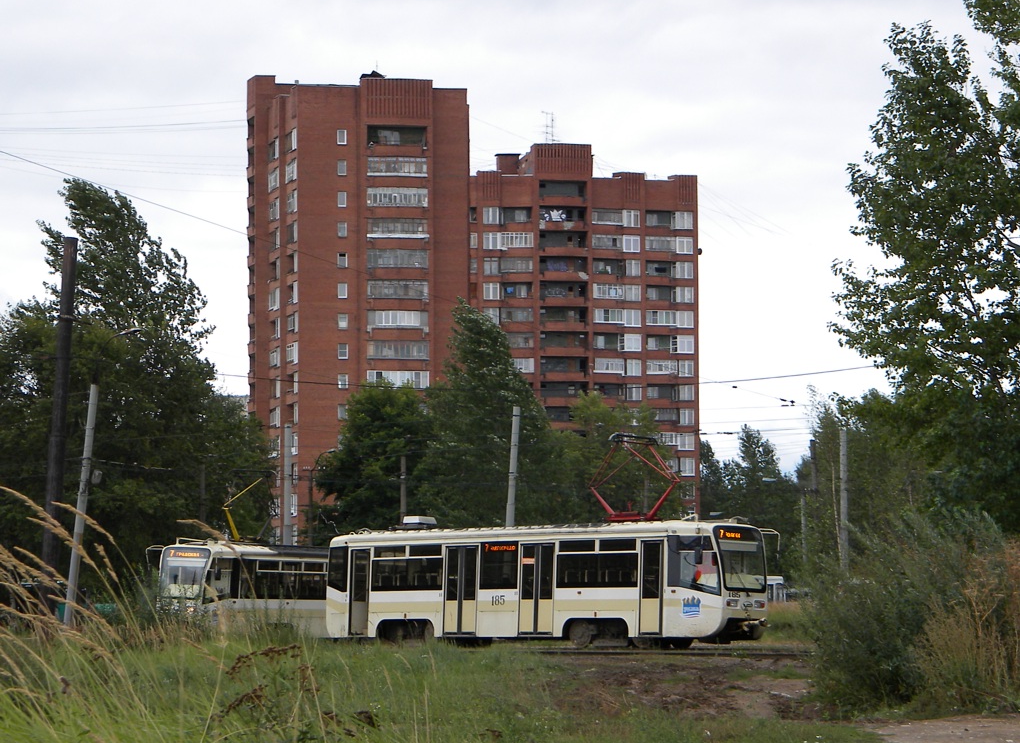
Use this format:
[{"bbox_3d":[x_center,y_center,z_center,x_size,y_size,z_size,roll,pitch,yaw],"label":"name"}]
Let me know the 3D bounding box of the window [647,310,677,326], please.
[{"bbox_3d":[17.267,-6.058,276.404,3.758,1.706,0.250,1,-4,-12],"label":"window"}]

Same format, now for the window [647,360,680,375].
[{"bbox_3d":[17.270,-0.396,275.987,3.811,1.701,0.250,1,-4,-12],"label":"window"}]

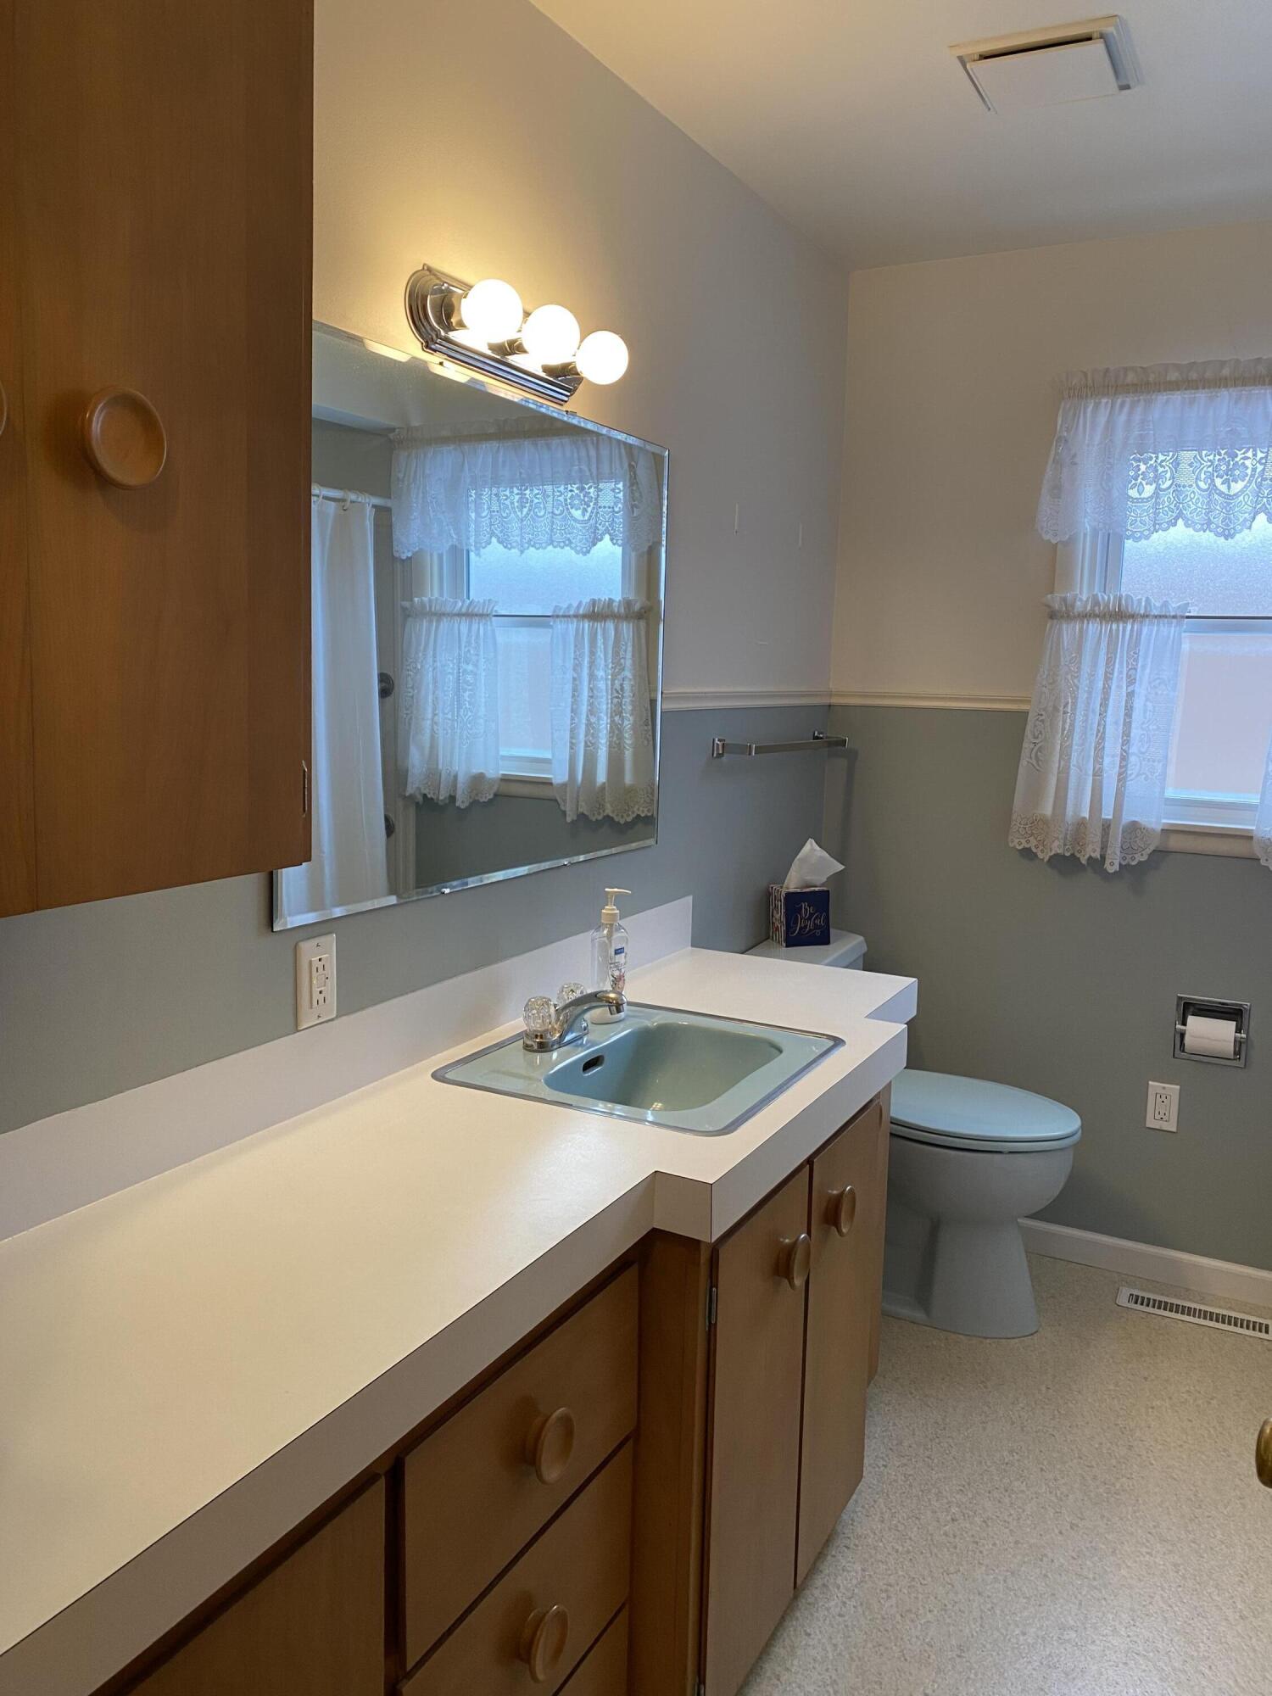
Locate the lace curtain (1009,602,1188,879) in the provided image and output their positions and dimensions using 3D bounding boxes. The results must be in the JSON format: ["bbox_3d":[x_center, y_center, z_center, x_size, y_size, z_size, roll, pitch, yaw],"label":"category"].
[{"bbox_3d":[1.067,-0.258,2.959,0.351,0.625,0.080,6,9,28],"label":"lace curtain"}]

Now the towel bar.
[{"bbox_3d":[0.359,-0.246,2.975,0.085,0.040,0.677,6,9,28],"label":"towel bar"}]

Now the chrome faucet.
[{"bbox_3d":[-0.078,0.261,1.980,0.150,0.096,0.157,6,9,28],"label":"chrome faucet"}]

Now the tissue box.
[{"bbox_3d":[0.386,0.160,3.002,0.110,0.127,0.108,-1,9,-16],"label":"tissue box"}]

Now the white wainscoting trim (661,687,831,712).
[{"bbox_3d":[0.286,-0.337,2.890,0.018,0.039,0.959,6,9,28],"label":"white wainscoting trim"}]

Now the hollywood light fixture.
[{"bbox_3d":[-0.144,-0.749,1.864,0.132,0.114,0.451,6,9,28],"label":"hollywood light fixture"}]

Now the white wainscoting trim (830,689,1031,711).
[{"bbox_3d":[0.738,-0.365,3.180,0.542,0.037,0.018,6,9,28],"label":"white wainscoting trim"}]

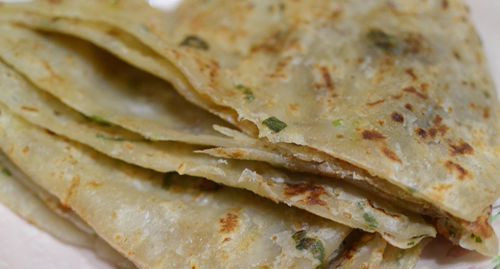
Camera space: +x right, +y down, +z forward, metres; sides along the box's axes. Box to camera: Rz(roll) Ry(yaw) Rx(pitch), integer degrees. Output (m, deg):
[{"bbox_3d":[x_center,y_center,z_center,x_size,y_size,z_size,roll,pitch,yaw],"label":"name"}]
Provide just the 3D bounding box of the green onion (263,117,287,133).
[{"bbox_3d":[0.011,-0.004,0.310,0.009,0.002,0.007,32,49,32],"label":"green onion"}]

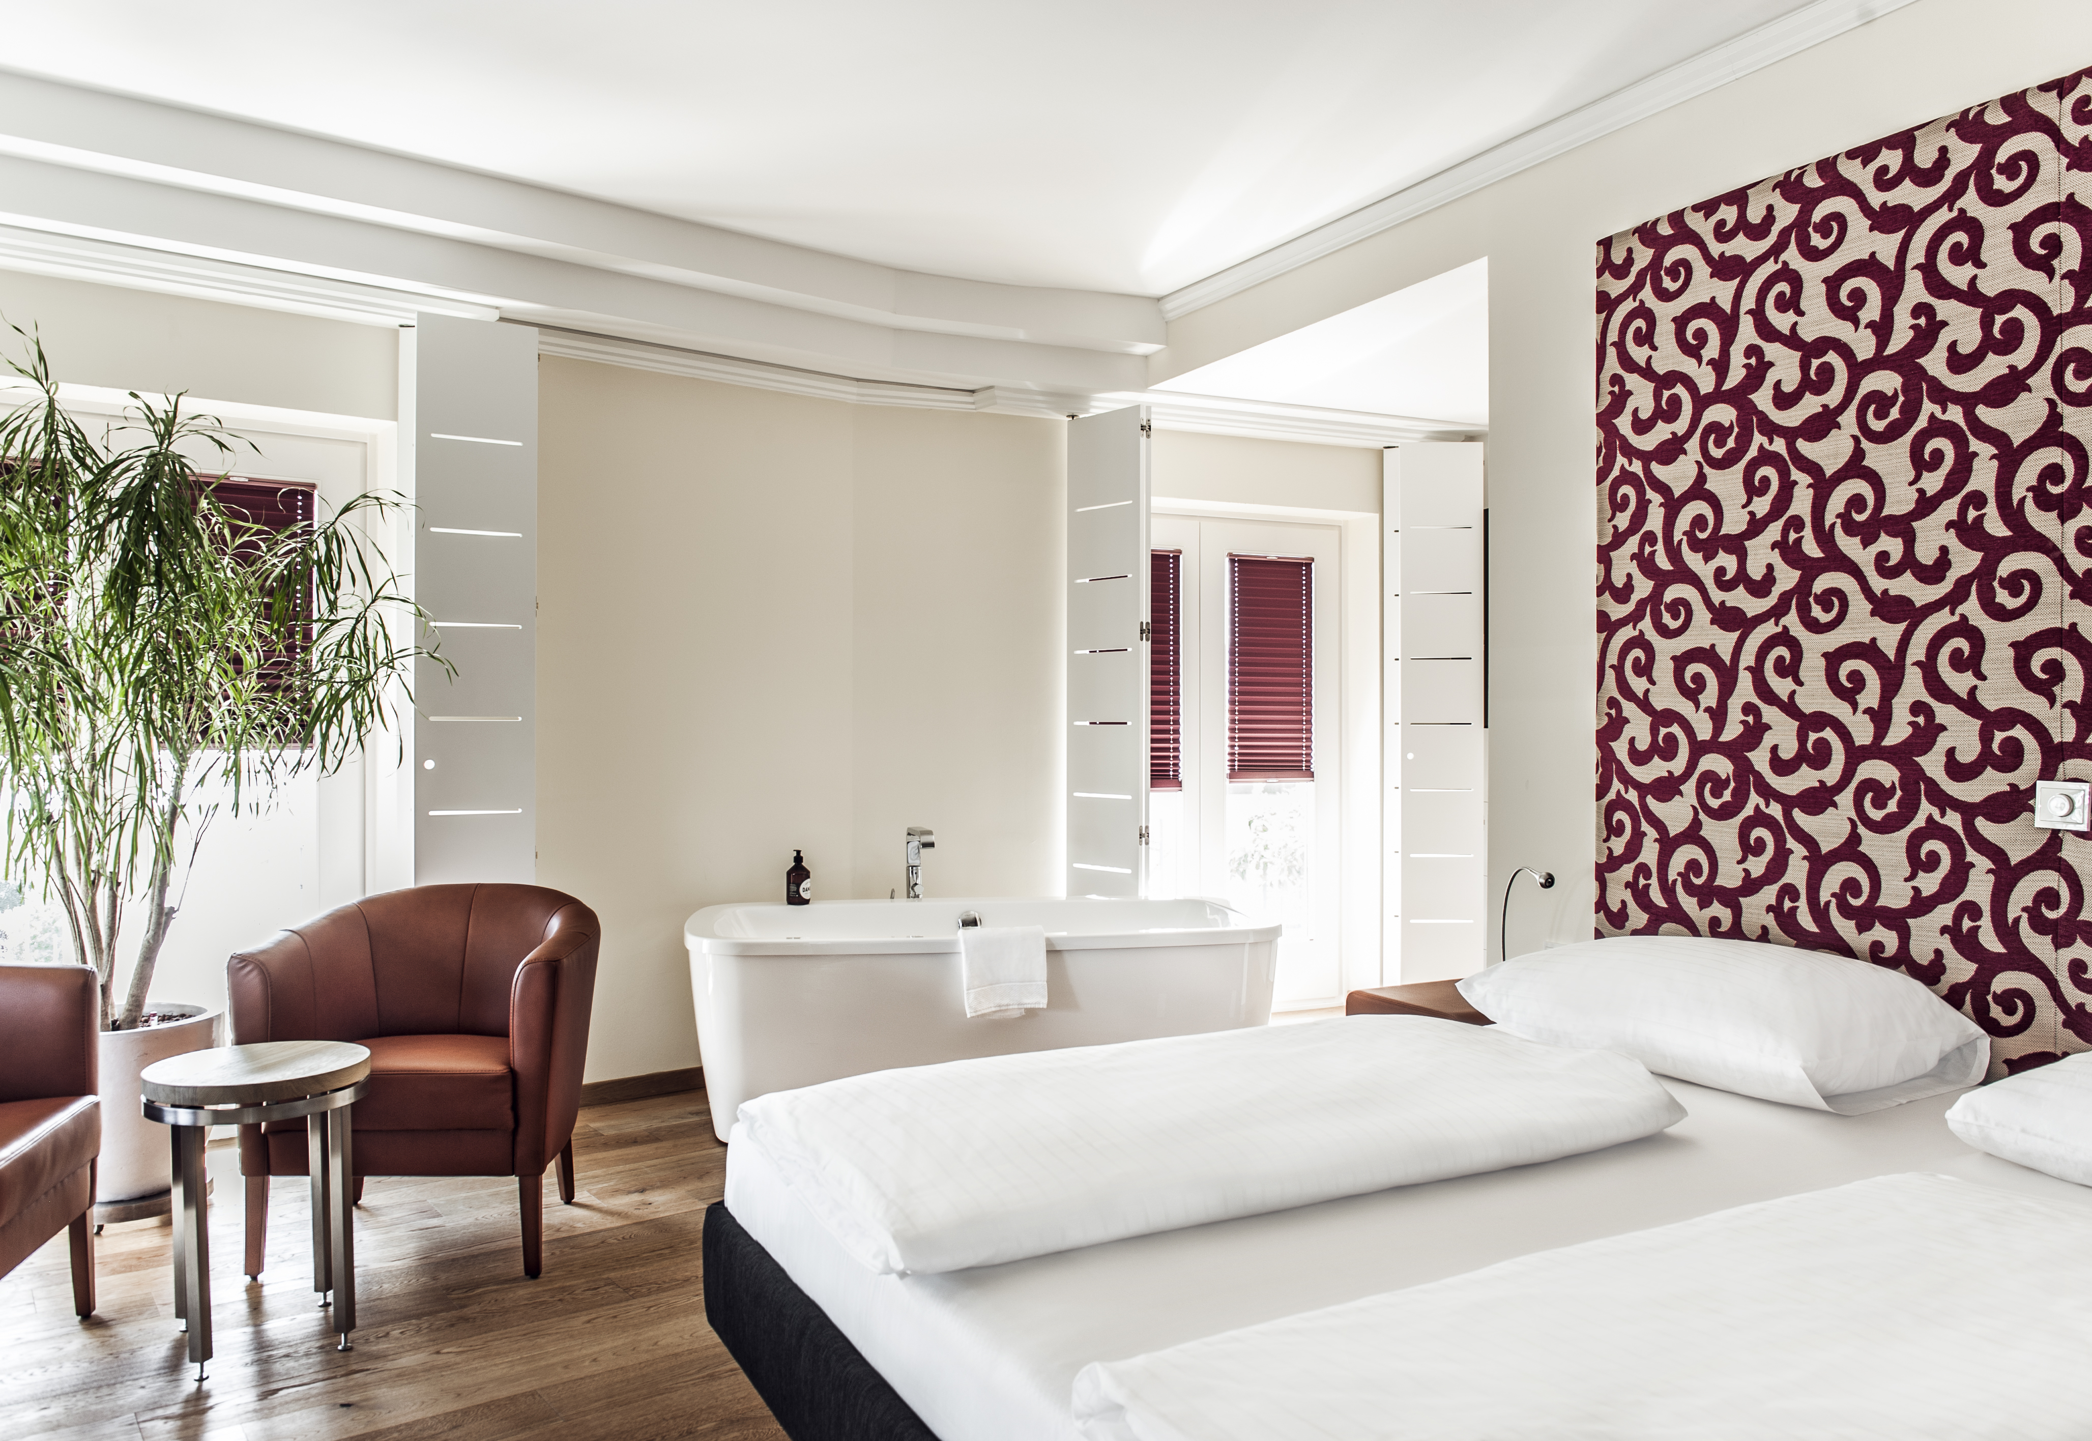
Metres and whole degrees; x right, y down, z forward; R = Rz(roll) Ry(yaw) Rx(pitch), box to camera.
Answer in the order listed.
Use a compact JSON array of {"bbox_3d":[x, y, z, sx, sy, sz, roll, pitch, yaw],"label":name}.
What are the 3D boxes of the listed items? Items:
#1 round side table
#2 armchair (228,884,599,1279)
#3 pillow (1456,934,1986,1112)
[{"bbox_3d":[-1.451,0.893,2.674,0.374,0.513,0.374,0,0,-34],"label":"round side table"},{"bbox_3d":[-1.340,0.768,3.232,0.684,0.765,0.610,0,0,-3],"label":"armchair"},{"bbox_3d":[1.272,0.548,2.785,0.500,0.190,0.790,0,0,-29],"label":"pillow"}]

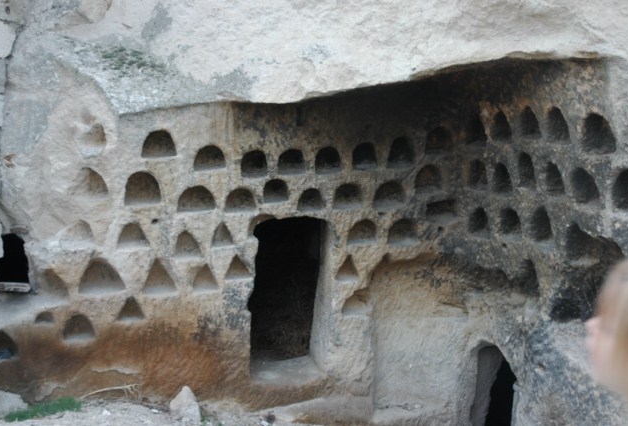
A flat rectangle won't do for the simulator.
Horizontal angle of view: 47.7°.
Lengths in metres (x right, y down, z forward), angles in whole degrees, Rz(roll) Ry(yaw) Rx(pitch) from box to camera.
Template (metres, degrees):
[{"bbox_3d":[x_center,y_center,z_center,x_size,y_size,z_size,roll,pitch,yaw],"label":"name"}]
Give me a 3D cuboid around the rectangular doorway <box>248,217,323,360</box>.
[{"bbox_3d":[-0.310,0.830,7.700,0.740,1.600,0.600,-2,12,-14],"label":"rectangular doorway"}]

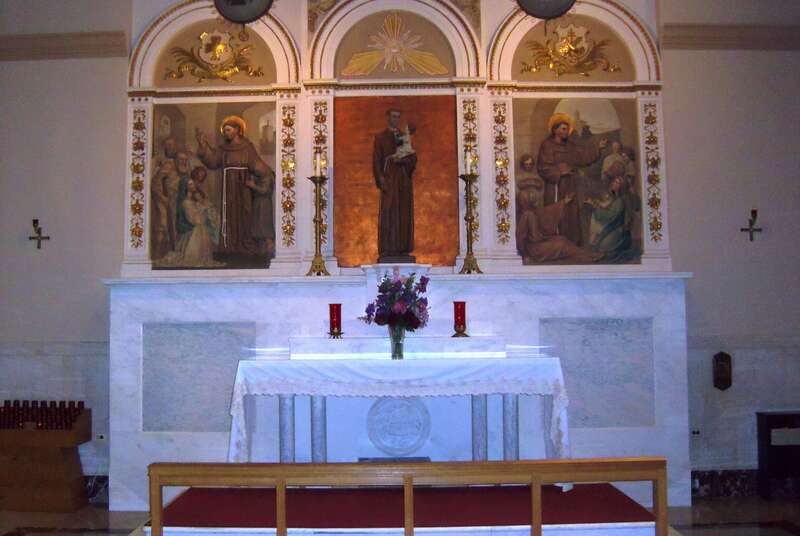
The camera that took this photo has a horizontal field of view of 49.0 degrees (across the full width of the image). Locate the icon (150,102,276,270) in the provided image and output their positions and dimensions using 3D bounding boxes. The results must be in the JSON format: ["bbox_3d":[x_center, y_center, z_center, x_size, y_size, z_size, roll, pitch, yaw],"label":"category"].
[{"bbox_3d":[-1.705,-0.752,8.051,1.146,1.545,0.060,-1,-4,0],"label":"icon"}]

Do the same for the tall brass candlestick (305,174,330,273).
[{"bbox_3d":[-0.723,-0.382,7.795,0.213,0.902,0.200,-1,-4,0],"label":"tall brass candlestick"}]

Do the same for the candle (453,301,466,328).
[{"bbox_3d":[0.475,0.403,7.009,0.110,0.271,0.110,-1,-4,0],"label":"candle"}]

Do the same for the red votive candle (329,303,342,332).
[{"bbox_3d":[-0.511,0.415,7.008,0.110,0.263,0.110,-1,-4,0],"label":"red votive candle"}]

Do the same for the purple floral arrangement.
[{"bbox_3d":[-0.027,0.256,6.718,0.520,0.474,0.440,-1,-4,0],"label":"purple floral arrangement"}]

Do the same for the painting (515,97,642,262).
[{"bbox_3d":[1.627,-0.798,8.052,1.173,1.545,0.060,-1,-4,0],"label":"painting"}]

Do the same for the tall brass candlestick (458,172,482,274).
[{"bbox_3d":[0.628,-0.391,7.794,0.209,0.902,0.200,-1,-4,0],"label":"tall brass candlestick"}]

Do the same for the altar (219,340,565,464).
[{"bbox_3d":[-0.007,1.098,6.771,2.459,1.117,0.800,-1,-4,0],"label":"altar"}]

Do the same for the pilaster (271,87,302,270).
[{"bbox_3d":[-1.031,-0.808,7.974,0.272,1.696,0.150,-1,-4,0],"label":"pilaster"}]

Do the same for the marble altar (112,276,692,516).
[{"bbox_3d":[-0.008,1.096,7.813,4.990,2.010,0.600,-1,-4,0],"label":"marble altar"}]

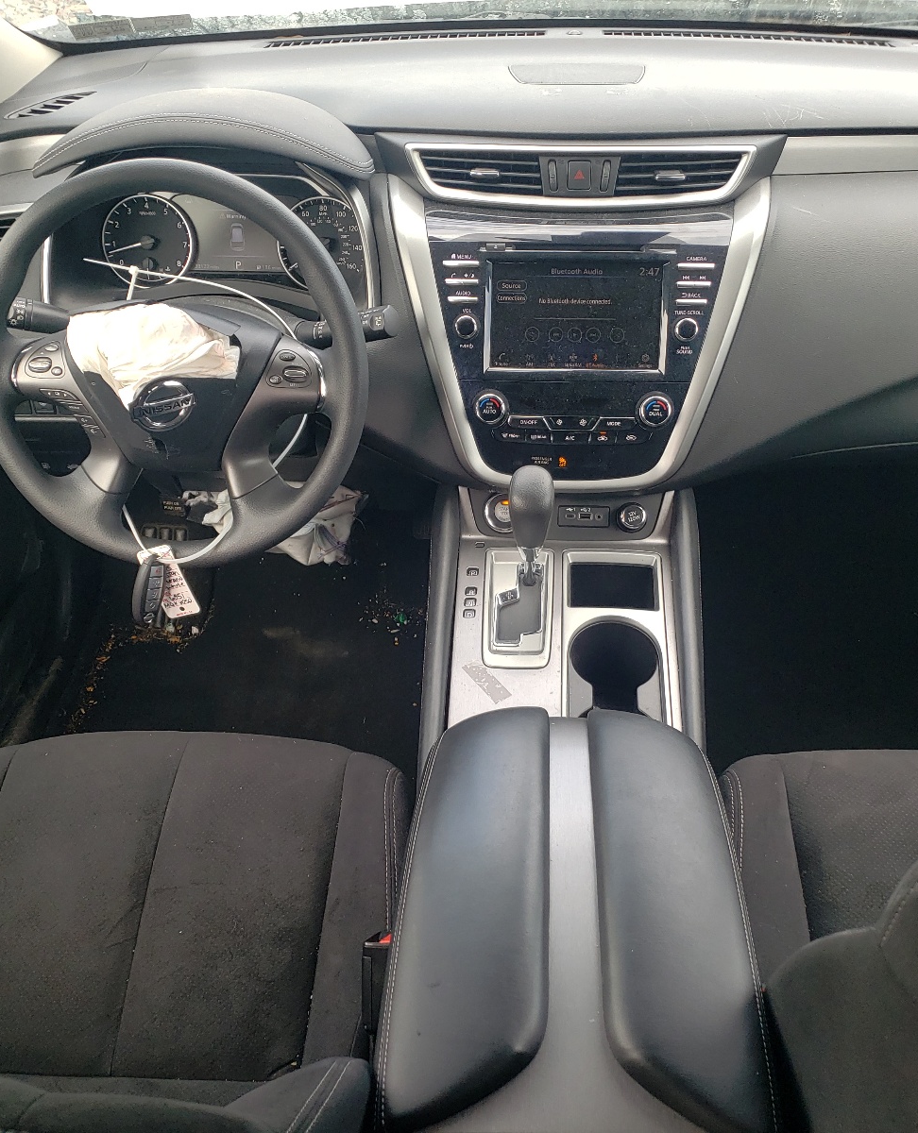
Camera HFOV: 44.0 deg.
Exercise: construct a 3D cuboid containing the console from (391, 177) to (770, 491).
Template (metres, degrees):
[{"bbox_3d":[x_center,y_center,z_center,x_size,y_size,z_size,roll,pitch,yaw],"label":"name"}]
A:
[{"bbox_3d":[0.123,-0.239,1.188,0.378,0.318,0.091,2,11,3],"label":"console"}]

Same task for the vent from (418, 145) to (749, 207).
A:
[{"bbox_3d":[0.126,-0.401,1.161,0.340,0.063,0.051,2,18,3],"label":"vent"}]

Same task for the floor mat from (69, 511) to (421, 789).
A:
[{"bbox_3d":[-0.278,0.112,1.645,0.507,0.051,0.690,2,38,3],"label":"floor mat"}]

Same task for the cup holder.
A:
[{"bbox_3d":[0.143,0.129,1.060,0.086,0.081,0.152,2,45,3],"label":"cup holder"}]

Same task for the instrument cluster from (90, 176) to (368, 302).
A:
[{"bbox_3d":[-0.254,-0.365,1.269,0.312,0.136,0.081,2,14,3],"label":"instrument cluster"}]

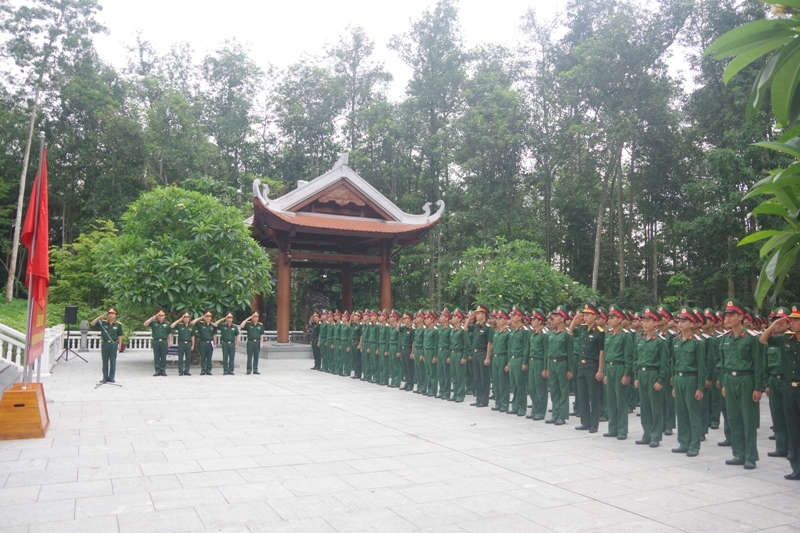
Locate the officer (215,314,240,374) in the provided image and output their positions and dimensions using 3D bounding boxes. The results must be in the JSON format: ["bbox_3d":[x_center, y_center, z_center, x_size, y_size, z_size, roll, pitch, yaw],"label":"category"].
[{"bbox_3d":[-4.802,2.139,16.600,0.680,1.700,0.420,3,-6,-28],"label":"officer"}]

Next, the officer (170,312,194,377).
[{"bbox_3d":[-5.783,2.087,16.078,0.640,1.700,0.420,3,-6,-24],"label":"officer"}]

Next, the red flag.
[{"bbox_3d":[-4.929,-0.540,8.100,0.360,2.100,0.320,4,-7,-37],"label":"red flag"}]

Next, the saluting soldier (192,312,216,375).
[{"bbox_3d":[-5.345,2.105,16.400,0.680,1.730,0.420,3,-6,-28],"label":"saluting soldier"}]

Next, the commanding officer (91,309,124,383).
[{"bbox_3d":[-6.949,1.882,14.250,0.740,1.740,0.420,3,-6,-28],"label":"commanding officer"}]

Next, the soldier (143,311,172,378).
[{"bbox_3d":[-6.322,2.028,15.829,0.700,1.730,0.420,3,-6,-24],"label":"soldier"}]

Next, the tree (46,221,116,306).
[{"bbox_3d":[-16.899,0.286,32.098,4.600,5.670,4.600,3,-6,-27],"label":"tree"}]

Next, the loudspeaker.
[{"bbox_3d":[-11.720,1.748,21.400,0.430,0.650,0.400,4,-6,-31],"label":"loudspeaker"}]

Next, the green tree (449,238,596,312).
[{"bbox_3d":[5.221,1.355,25.486,6.000,4.960,6.000,3,-6,-27],"label":"green tree"}]

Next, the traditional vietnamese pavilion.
[{"bbox_3d":[-3.643,-0.394,27.303,8.000,8.350,8.000,3,-6,-27],"label":"traditional vietnamese pavilion"}]

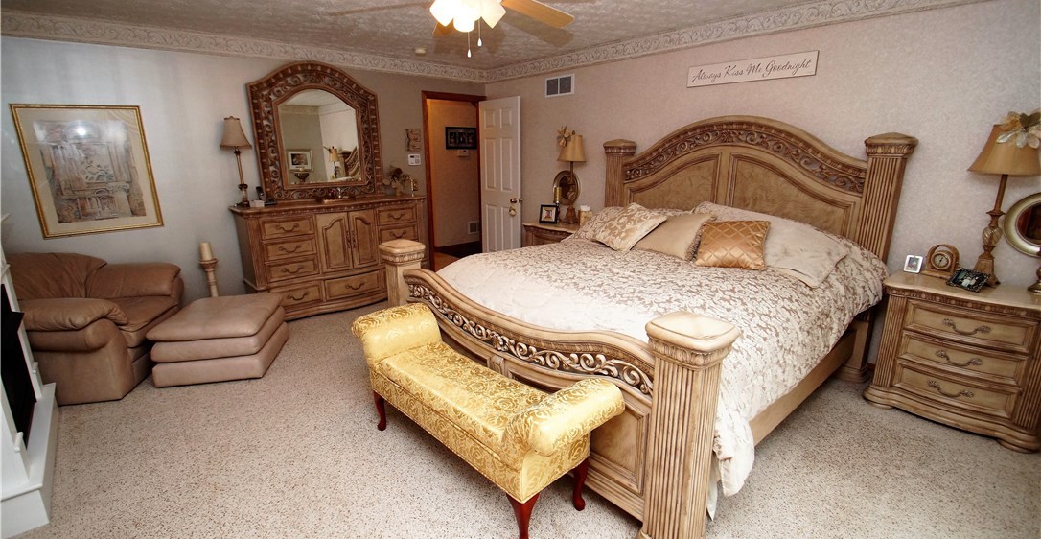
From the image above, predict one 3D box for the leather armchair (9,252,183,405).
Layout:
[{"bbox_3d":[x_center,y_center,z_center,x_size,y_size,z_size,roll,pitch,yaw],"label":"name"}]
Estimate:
[{"bbox_3d":[-3.100,0.323,3.053,0.900,0.860,0.990,-4,16,-11],"label":"leather armchair"}]

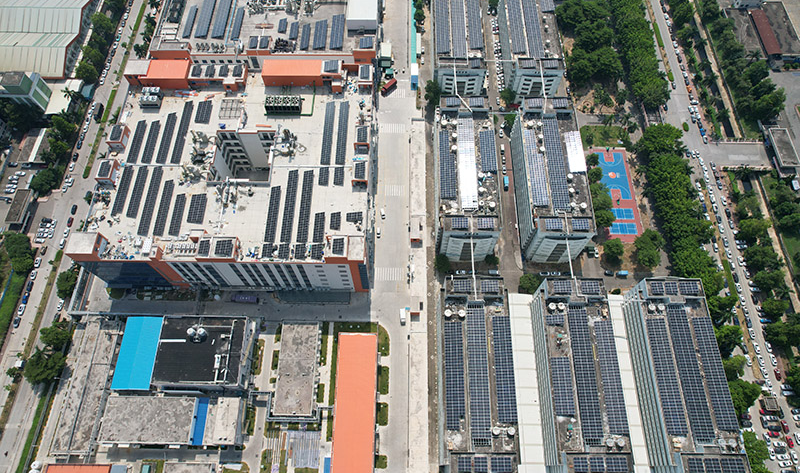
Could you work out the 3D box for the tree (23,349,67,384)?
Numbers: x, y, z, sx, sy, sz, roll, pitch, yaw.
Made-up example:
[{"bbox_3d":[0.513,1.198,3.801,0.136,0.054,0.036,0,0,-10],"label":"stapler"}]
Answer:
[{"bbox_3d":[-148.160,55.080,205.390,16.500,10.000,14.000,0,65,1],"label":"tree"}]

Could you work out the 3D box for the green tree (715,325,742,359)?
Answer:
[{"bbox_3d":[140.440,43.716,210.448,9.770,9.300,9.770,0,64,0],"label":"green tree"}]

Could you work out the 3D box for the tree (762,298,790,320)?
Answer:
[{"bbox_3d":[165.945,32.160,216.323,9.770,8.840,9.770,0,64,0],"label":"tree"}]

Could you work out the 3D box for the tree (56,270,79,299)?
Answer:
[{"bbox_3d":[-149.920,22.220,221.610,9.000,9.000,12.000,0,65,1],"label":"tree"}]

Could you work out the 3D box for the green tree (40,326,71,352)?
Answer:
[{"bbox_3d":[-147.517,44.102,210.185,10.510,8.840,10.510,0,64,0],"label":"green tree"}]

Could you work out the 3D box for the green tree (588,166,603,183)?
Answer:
[{"bbox_3d":[97.980,-30.610,245.730,7.000,6.500,7.800,0,65,1],"label":"green tree"}]

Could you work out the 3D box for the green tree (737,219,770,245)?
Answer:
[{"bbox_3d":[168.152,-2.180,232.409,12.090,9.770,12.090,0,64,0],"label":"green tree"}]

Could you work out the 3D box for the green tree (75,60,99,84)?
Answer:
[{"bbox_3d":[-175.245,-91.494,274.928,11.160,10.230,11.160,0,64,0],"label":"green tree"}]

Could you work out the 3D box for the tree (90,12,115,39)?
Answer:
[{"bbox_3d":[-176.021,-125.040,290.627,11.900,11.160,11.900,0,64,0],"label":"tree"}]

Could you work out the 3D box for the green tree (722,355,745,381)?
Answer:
[{"bbox_3d":[137.950,54.770,203.400,9.800,8.800,10.200,0,65,1],"label":"green tree"}]

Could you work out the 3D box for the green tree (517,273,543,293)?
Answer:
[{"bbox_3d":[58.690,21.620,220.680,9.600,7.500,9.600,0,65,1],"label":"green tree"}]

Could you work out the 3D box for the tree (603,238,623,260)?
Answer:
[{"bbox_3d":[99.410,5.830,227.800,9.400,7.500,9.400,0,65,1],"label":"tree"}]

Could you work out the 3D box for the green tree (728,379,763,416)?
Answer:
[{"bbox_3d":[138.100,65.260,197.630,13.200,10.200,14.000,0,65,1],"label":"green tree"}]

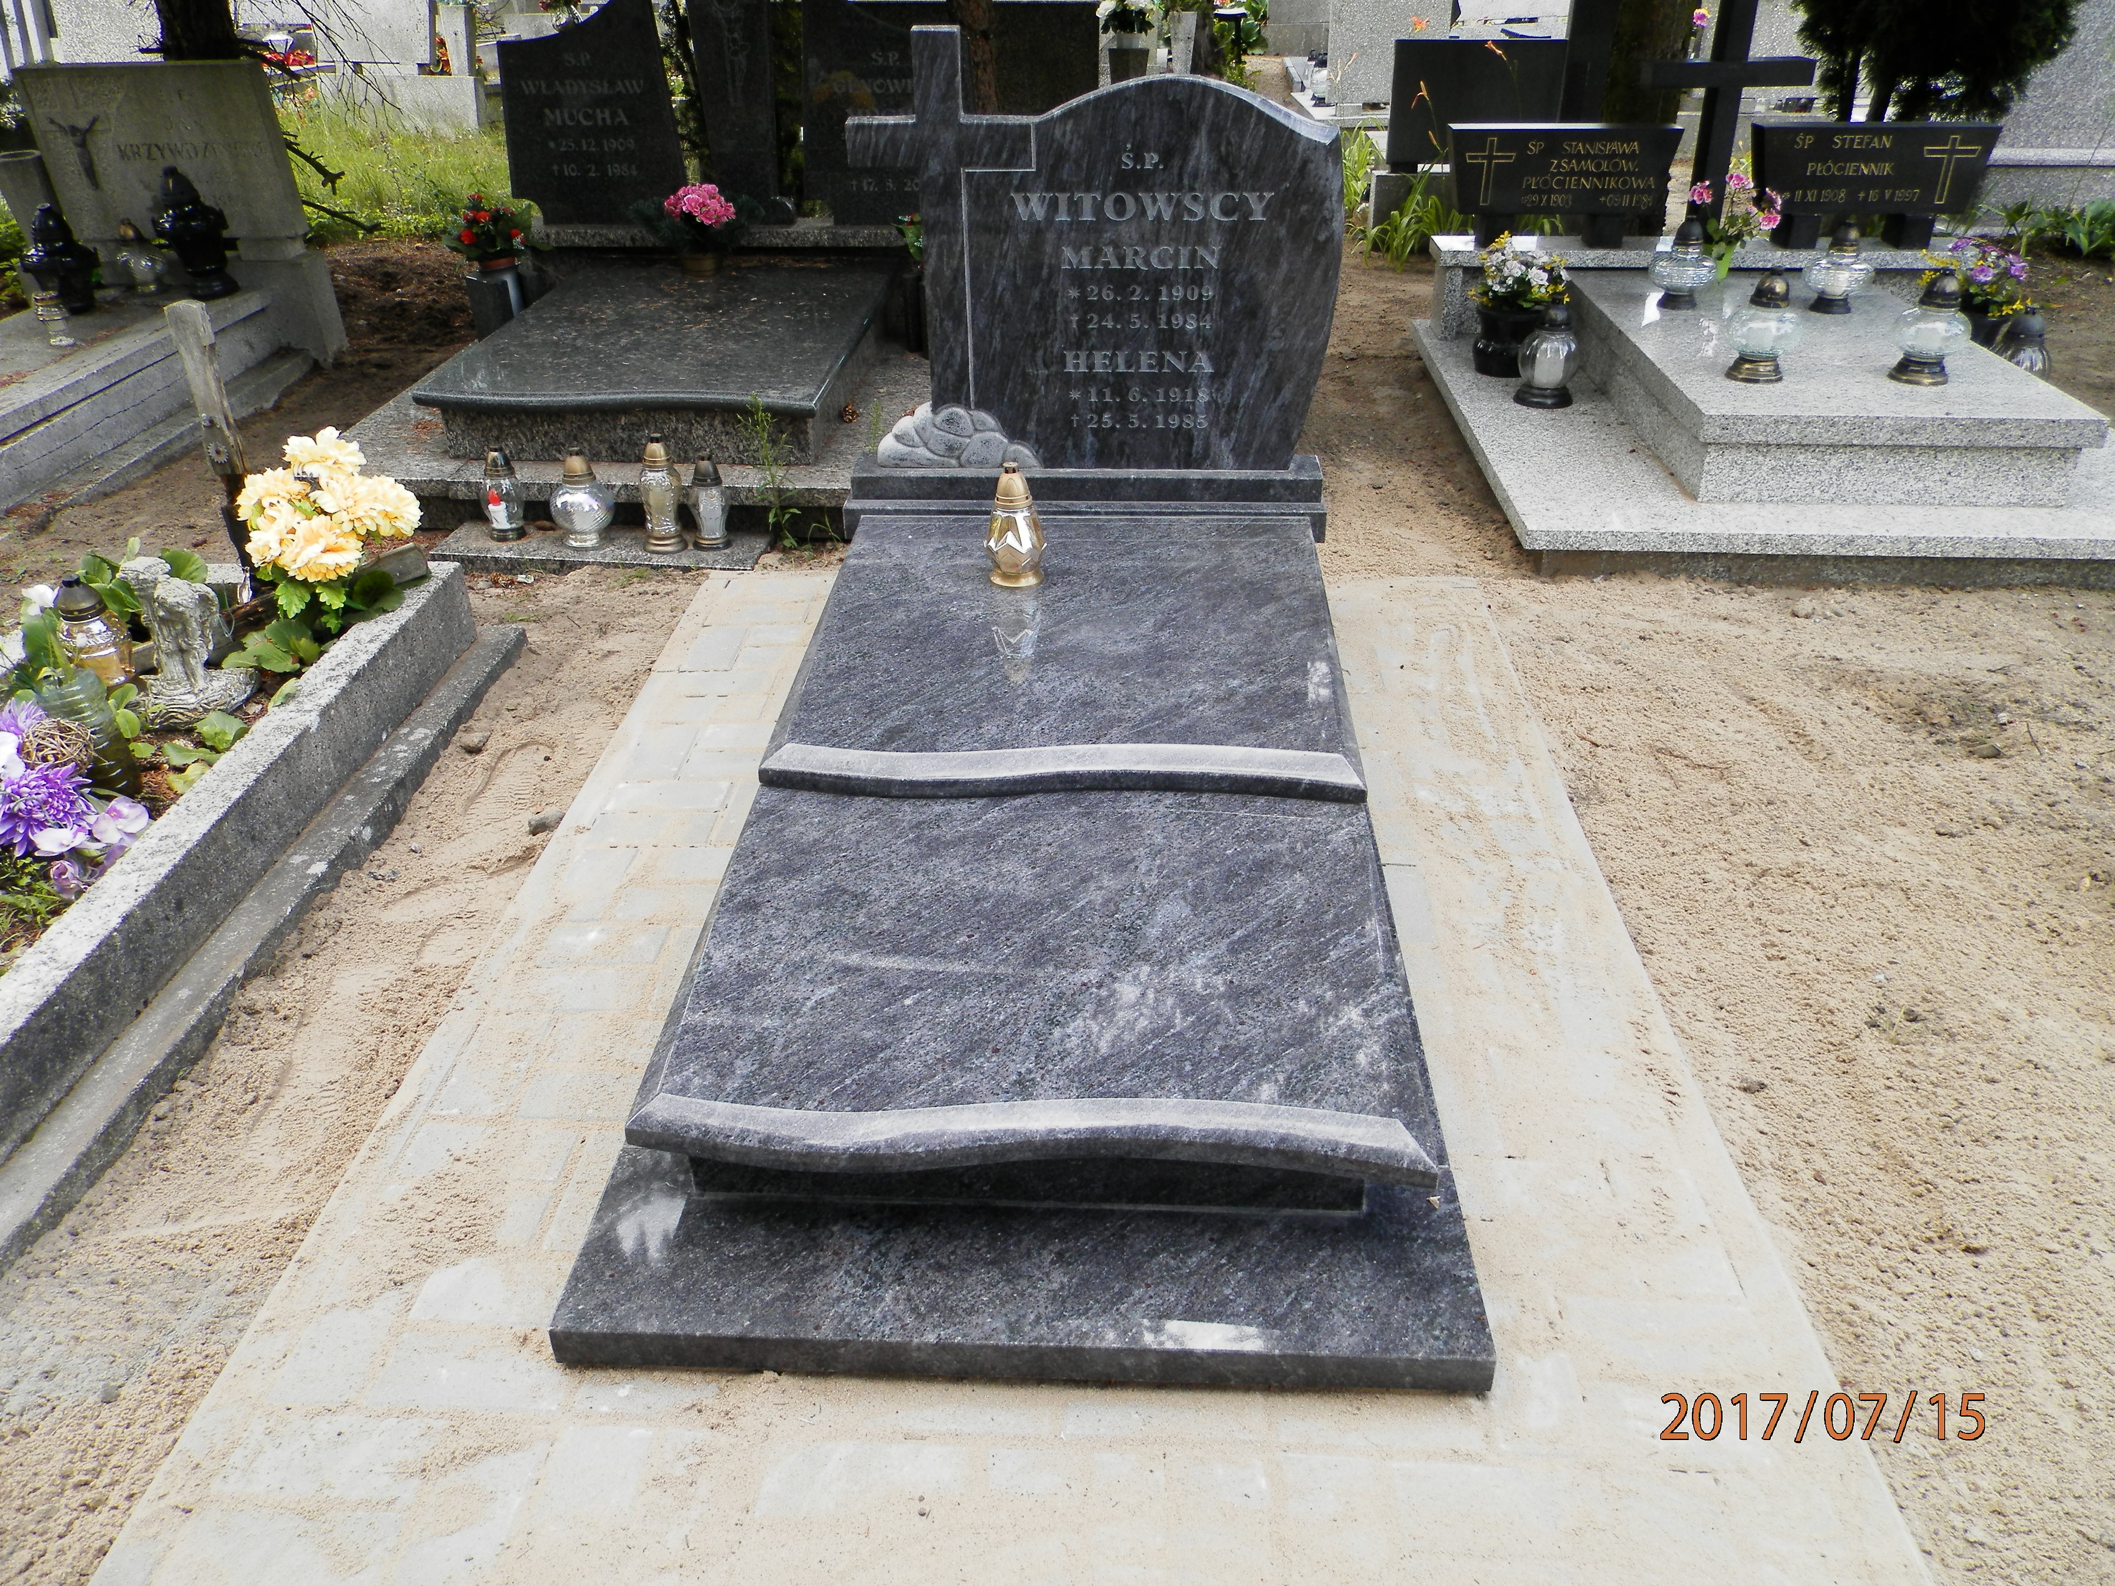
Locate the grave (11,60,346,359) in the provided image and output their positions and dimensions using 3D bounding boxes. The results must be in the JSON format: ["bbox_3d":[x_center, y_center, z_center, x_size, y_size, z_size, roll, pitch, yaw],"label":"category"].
[{"bbox_3d":[-2.527,-1.696,4.501,0.730,0.830,0.150,1,32,3],"label":"grave"}]

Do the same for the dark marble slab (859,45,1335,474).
[{"bbox_3d":[0.072,-1.000,2.864,0.886,0.790,0.085,1,32,3],"label":"dark marble slab"}]

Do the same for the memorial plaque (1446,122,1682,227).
[{"bbox_3d":[1.402,-1.746,4.280,0.627,0.220,0.095,1,31,3],"label":"memorial plaque"}]

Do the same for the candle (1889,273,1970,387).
[{"bbox_3d":[1.944,-1.039,3.397,0.162,0.232,0.162,1,32,3],"label":"candle"}]

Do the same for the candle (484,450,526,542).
[{"bbox_3d":[-1.242,-0.672,3.415,0.085,0.208,0.085,1,32,3],"label":"candle"}]

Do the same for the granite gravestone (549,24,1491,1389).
[{"bbox_3d":[-0.001,-0.377,2.113,0.950,1.076,1.966,1,31,3],"label":"granite gravestone"}]

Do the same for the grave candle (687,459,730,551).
[{"bbox_3d":[-0.766,-0.638,3.349,0.094,0.201,0.094,1,31,3],"label":"grave candle"}]

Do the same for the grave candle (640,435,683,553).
[{"bbox_3d":[-0.864,-0.654,3.329,0.083,0.256,0.083,1,32,3],"label":"grave candle"}]

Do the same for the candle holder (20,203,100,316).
[{"bbox_3d":[-2.808,-1.507,4.309,0.200,0.292,0.190,1,32,3],"label":"candle holder"}]

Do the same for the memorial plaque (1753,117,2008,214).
[{"bbox_3d":[2.248,-1.734,4.240,0.636,0.223,0.095,1,31,3],"label":"memorial plaque"}]

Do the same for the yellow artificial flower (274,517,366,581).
[{"bbox_3d":[-1.278,-0.423,2.651,0.155,0.105,0.140,-16,34,-23],"label":"yellow artificial flower"}]

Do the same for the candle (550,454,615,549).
[{"bbox_3d":[-1.054,-0.648,3.360,0.142,0.215,0.142,1,31,3],"label":"candle"}]

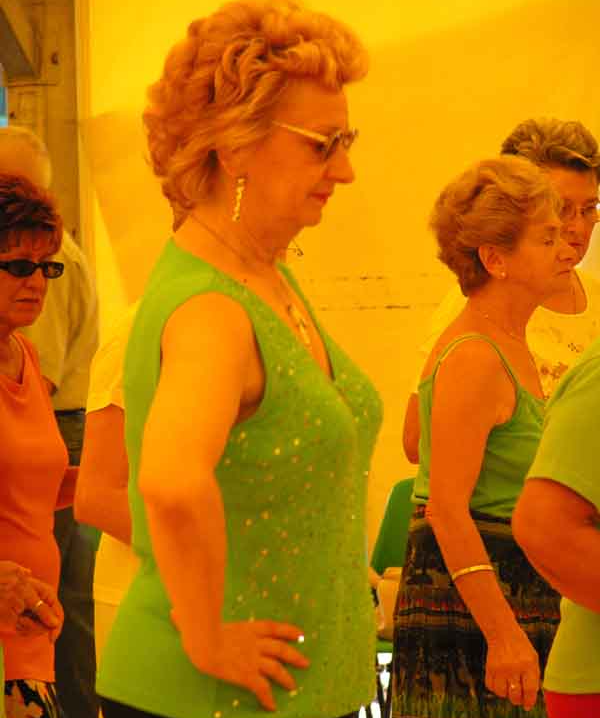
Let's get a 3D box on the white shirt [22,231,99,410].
[{"bbox_3d":[-0.635,-0.103,15.300,0.300,0.500,0.470,0,0,20],"label":"white shirt"}]

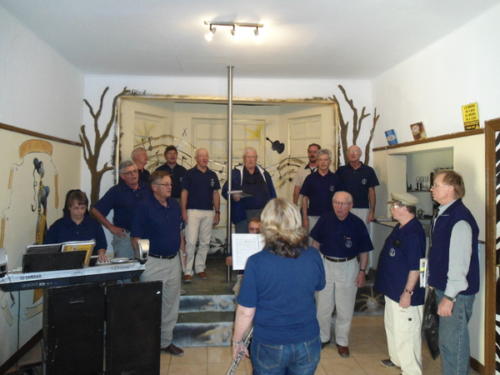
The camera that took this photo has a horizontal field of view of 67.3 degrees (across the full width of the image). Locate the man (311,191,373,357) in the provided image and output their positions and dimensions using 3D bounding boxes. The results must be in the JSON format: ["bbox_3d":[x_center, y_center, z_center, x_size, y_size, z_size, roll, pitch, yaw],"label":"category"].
[{"bbox_3d":[0.919,0.855,3.770,0.600,1.640,0.400,0,1,16],"label":"man"}]

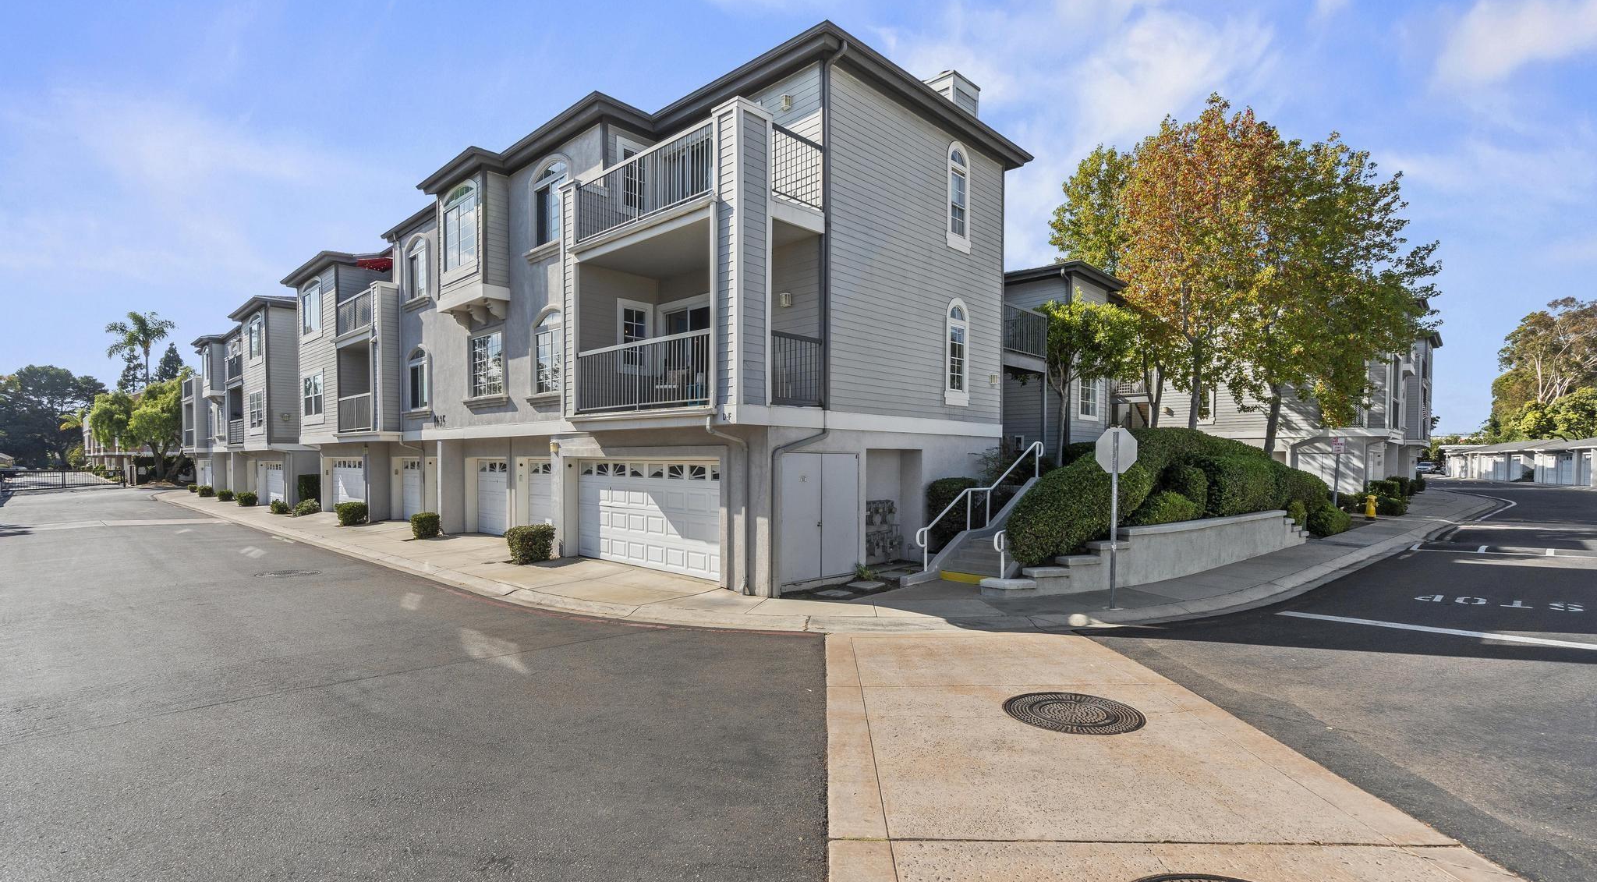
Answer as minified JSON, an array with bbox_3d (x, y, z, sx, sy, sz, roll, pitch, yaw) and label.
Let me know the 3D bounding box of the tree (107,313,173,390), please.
[{"bbox_3d":[-61.208,-4.179,66.000,5.100,15.800,5.100,0,-1,0],"label":"tree"}]

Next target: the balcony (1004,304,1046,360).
[{"bbox_3d":[5.497,-2.662,17.200,0.090,1.080,2.200,-1,-2,44],"label":"balcony"}]

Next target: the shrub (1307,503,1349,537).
[{"bbox_3d":[13.807,2.066,18.500,1.050,0.860,1.050,-1,-2,44],"label":"shrub"}]

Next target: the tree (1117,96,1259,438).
[{"bbox_3d":[10.196,-4.262,18.500,3.600,9.500,3.600,0,-1,0],"label":"tree"}]

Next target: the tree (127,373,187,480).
[{"bbox_3d":[-52.412,-1.020,58.000,4.400,8.400,4.400,0,-1,0],"label":"tree"}]

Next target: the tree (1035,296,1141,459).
[{"bbox_3d":[6.648,-1.448,16.300,2.400,3.850,2.300,0,-1,0],"label":"tree"}]

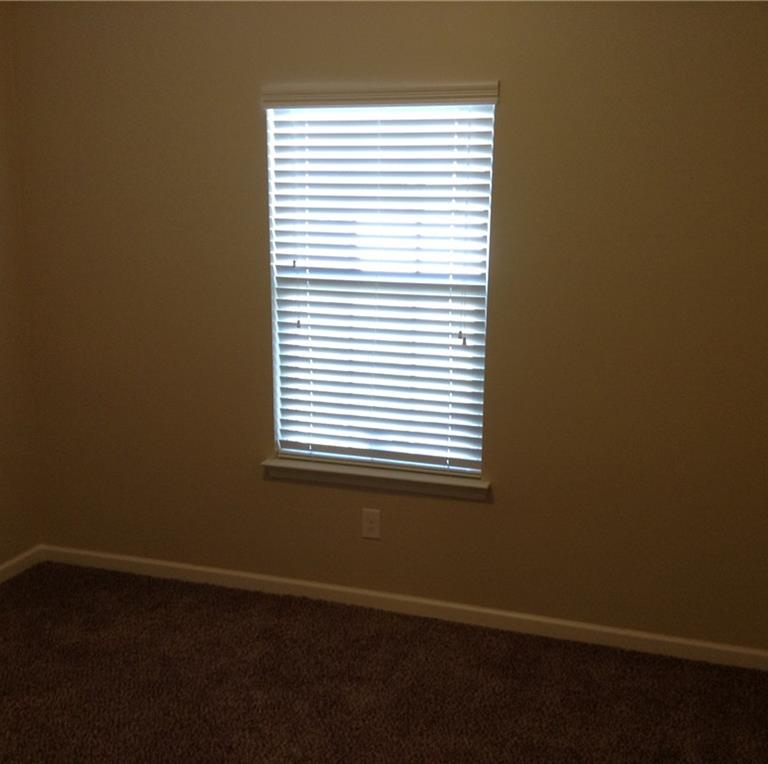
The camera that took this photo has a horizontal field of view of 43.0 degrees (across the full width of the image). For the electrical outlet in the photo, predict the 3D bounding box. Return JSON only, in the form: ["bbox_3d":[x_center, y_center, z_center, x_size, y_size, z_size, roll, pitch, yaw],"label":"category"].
[{"bbox_3d":[-0.049,0.538,3.686,0.071,0.115,0.008,4,12,18],"label":"electrical outlet"}]

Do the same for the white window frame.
[{"bbox_3d":[-0.026,-0.315,3.521,0.865,1.456,0.100,4,12,18],"label":"white window frame"}]

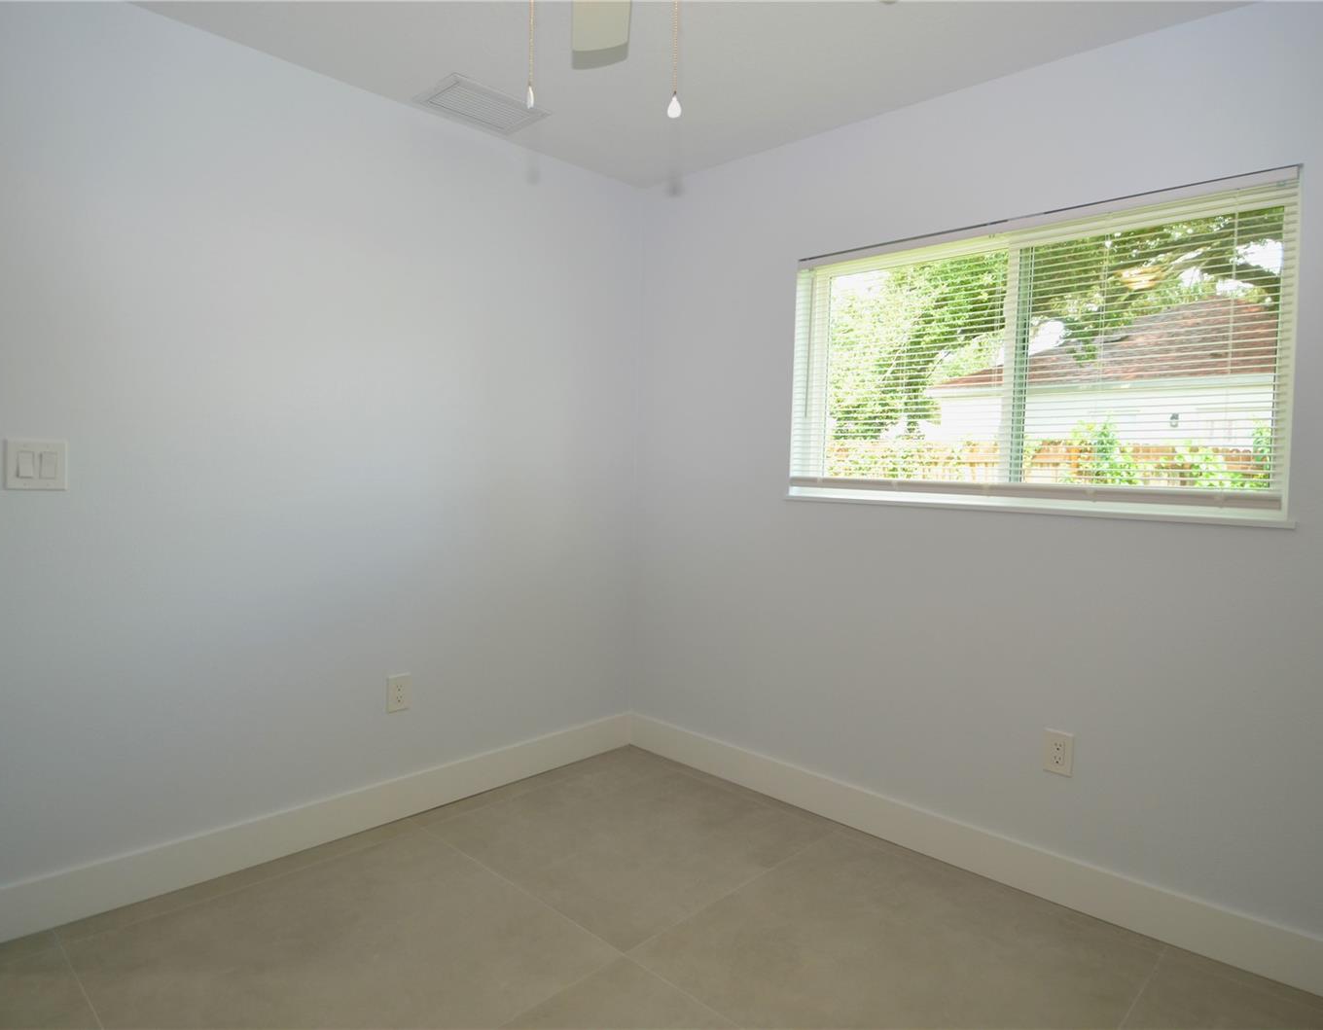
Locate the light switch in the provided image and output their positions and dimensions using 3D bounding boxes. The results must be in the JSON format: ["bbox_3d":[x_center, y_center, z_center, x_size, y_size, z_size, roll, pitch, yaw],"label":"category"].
[{"bbox_3d":[-1.560,-0.124,1.937,0.012,0.125,0.125,4,4,44],"label":"light switch"}]

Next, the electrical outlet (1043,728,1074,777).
[{"bbox_3d":[1.150,0.691,2.250,0.080,0.125,0.010,4,4,44],"label":"electrical outlet"}]

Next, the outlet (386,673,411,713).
[{"bbox_3d":[-0.905,0.616,2.680,0.010,0.125,0.080,4,4,44],"label":"outlet"}]

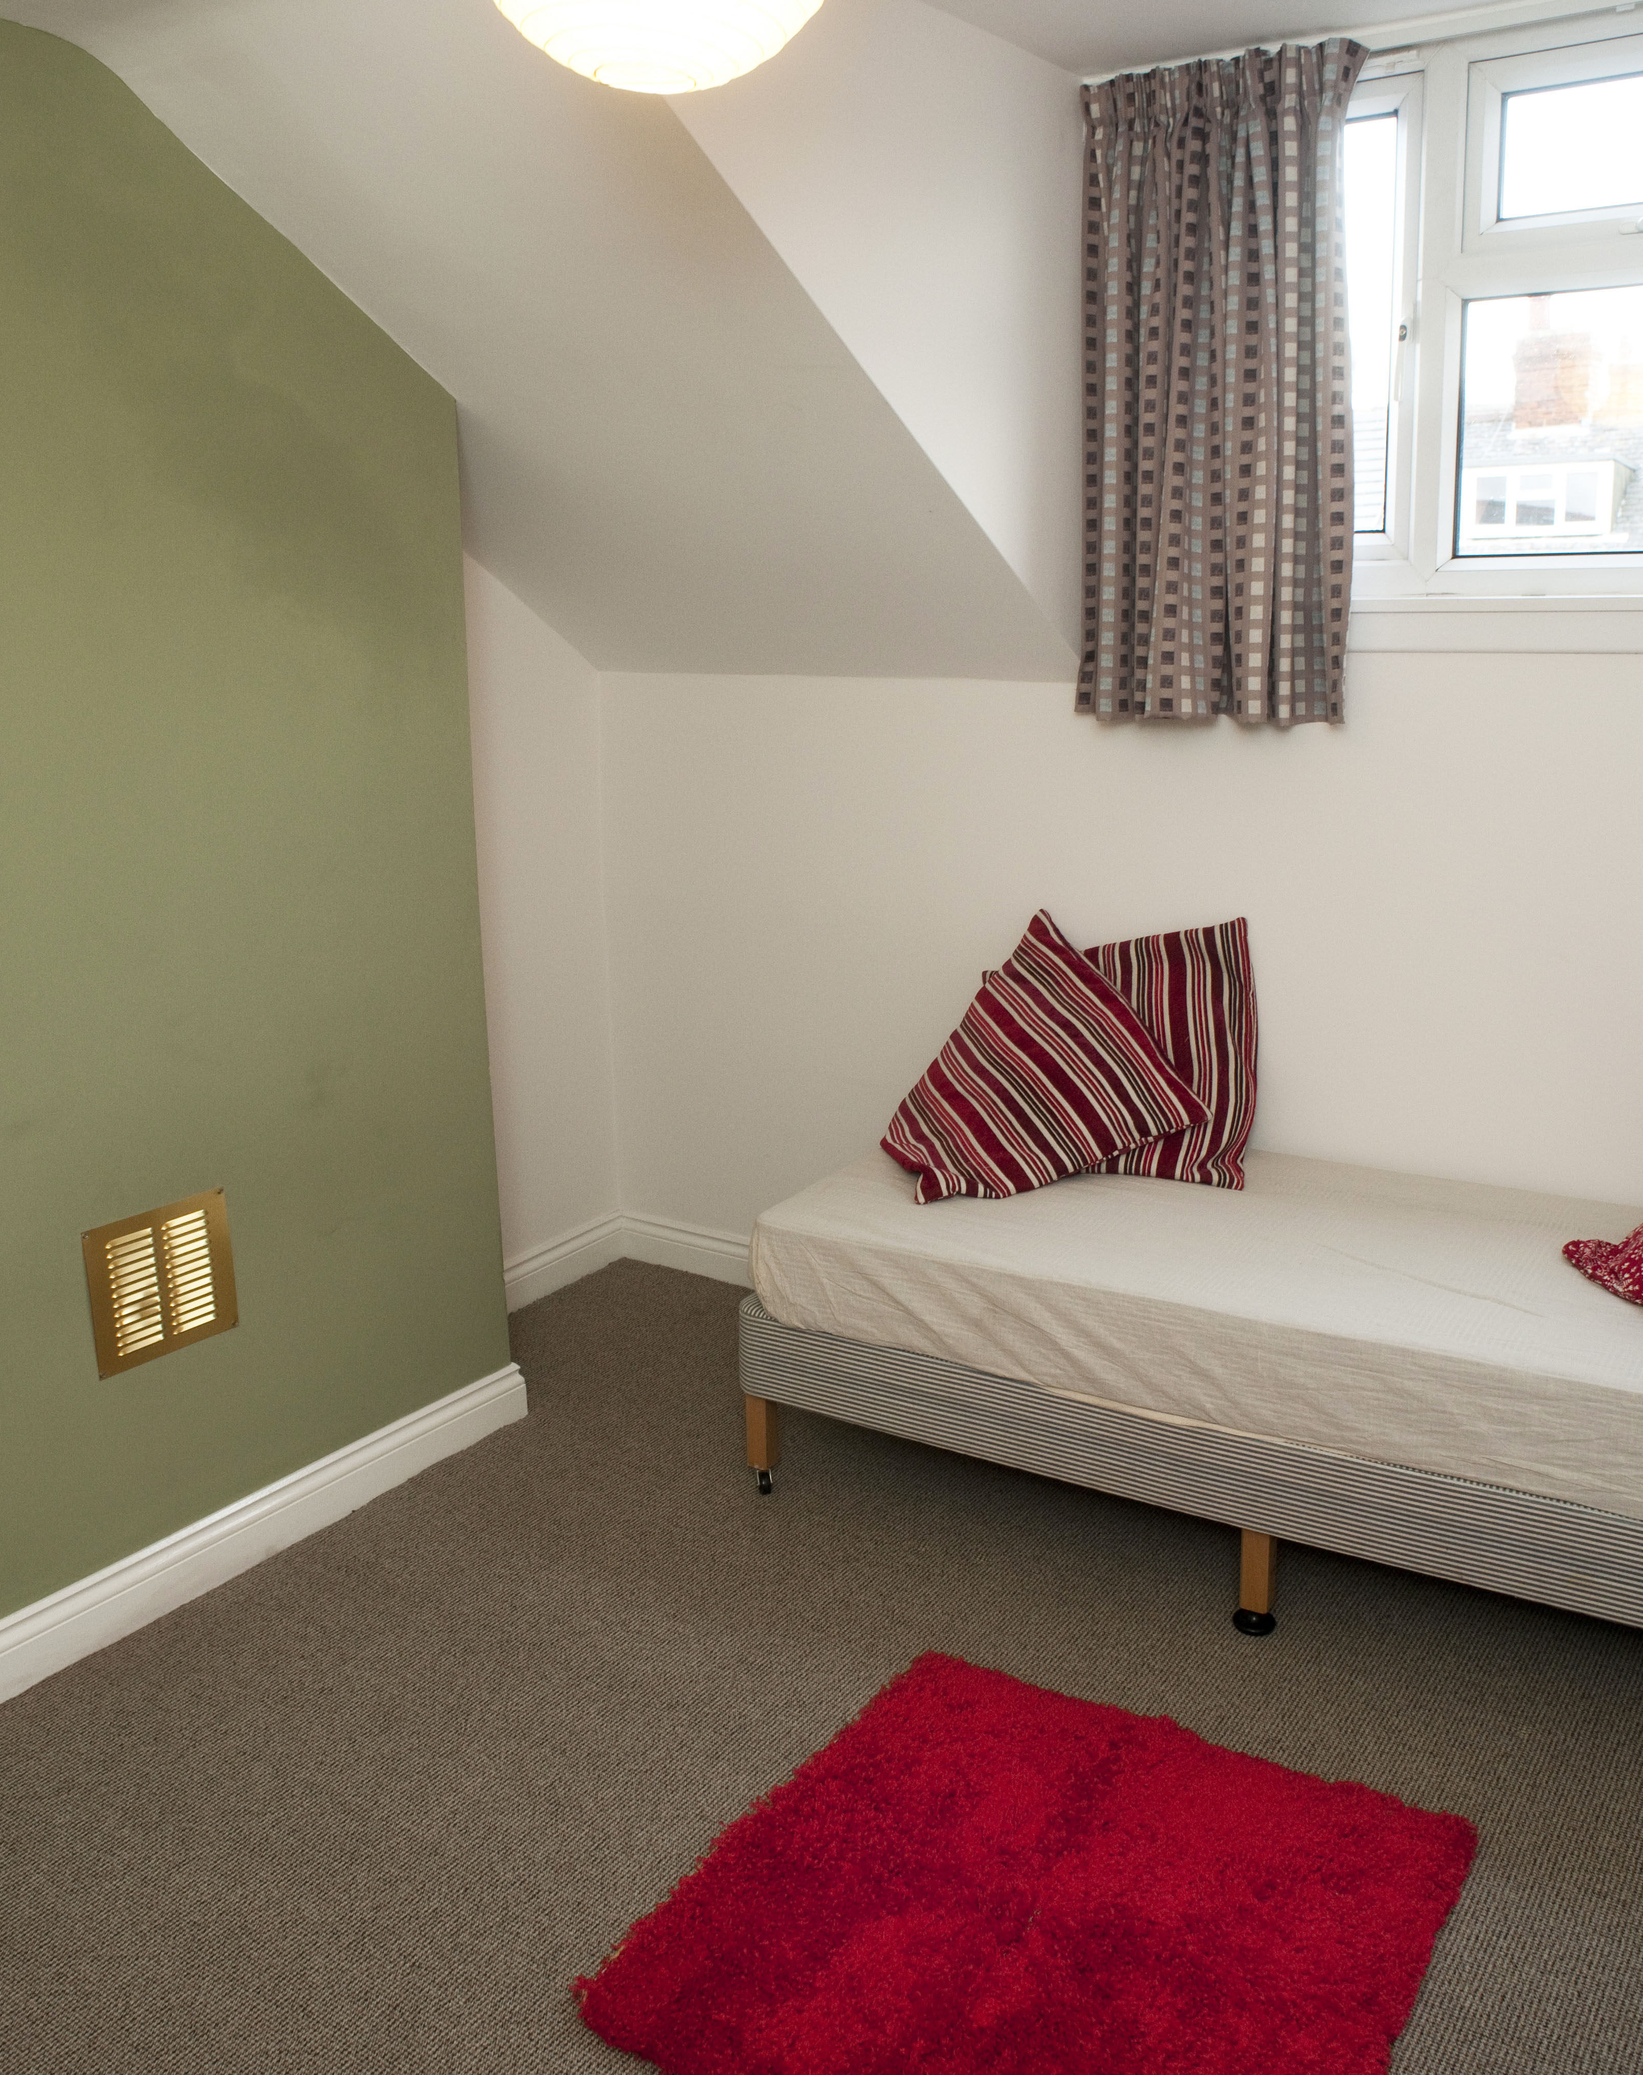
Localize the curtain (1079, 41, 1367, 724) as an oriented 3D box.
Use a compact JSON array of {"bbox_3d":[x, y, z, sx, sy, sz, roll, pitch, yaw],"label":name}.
[{"bbox_3d":[0.686,-1.103,3.024,0.490,1.090,0.100,7,16,32],"label":"curtain"}]

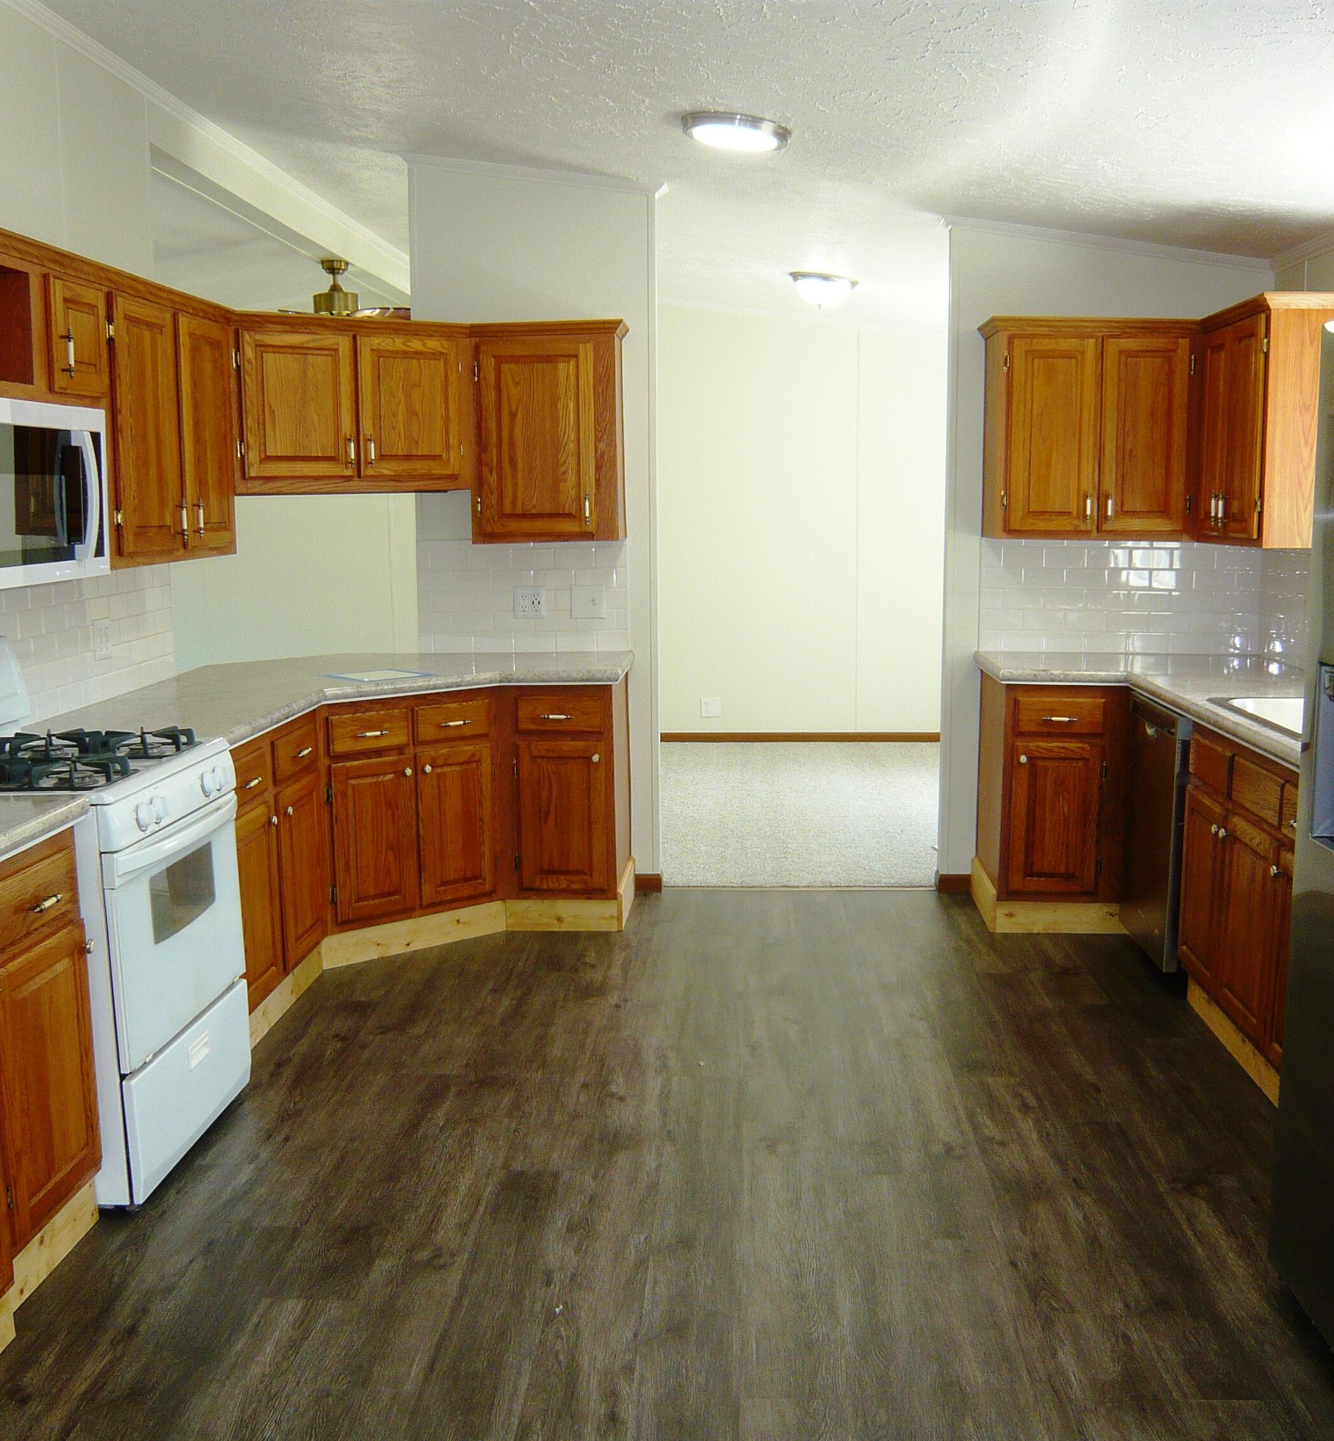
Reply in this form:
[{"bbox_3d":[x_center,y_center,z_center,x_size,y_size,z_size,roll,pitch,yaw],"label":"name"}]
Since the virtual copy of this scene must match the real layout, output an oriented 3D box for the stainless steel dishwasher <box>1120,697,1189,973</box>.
[{"bbox_3d":[1.806,0.345,4.892,0.599,0.812,0.594,0,8,3],"label":"stainless steel dishwasher"}]

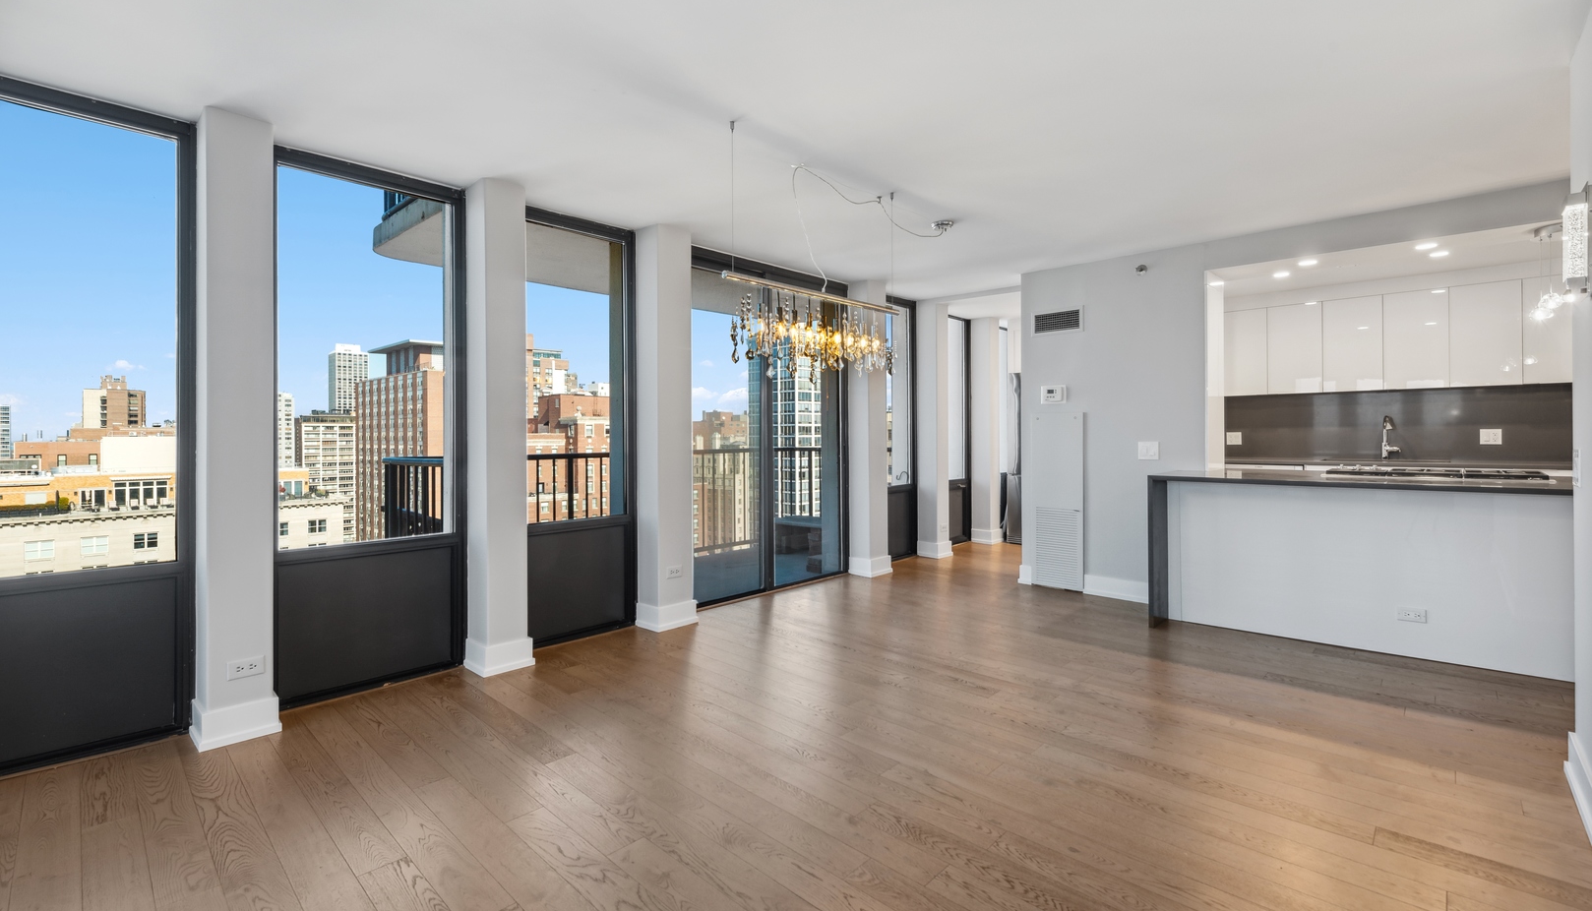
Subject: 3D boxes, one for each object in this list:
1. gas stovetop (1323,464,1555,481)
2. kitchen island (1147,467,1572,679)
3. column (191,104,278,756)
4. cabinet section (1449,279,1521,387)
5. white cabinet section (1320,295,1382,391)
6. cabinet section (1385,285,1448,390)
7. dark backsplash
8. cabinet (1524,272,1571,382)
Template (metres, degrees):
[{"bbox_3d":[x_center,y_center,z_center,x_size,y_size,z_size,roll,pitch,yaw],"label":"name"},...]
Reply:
[{"bbox_3d":[3.593,0.093,4.019,0.920,0.060,0.530,1,1,43],"label":"gas stovetop"},{"bbox_3d":[3.194,0.582,4.066,1.840,0.907,1.160,1,2,42],"label":"kitchen island"},{"bbox_3d":[-2.243,-0.110,2.830,0.245,2.430,0.245,1,2,41],"label":"column"},{"bbox_3d":[5.343,-0.915,5.491,0.396,0.772,0.353,1,1,42],"label":"cabinet section"},{"bbox_3d":[4.754,-0.924,6.027,0.405,0.772,0.353,1,1,42],"label":"white cabinet section"},{"bbox_3d":[5.050,-0.920,5.758,0.396,0.772,0.353,1,1,42],"label":"cabinet section"},{"bbox_3d":[4.768,-0.205,5.874,2.350,0.540,0.030,1,2,42],"label":"dark backsplash"},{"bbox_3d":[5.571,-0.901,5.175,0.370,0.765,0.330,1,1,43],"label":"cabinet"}]

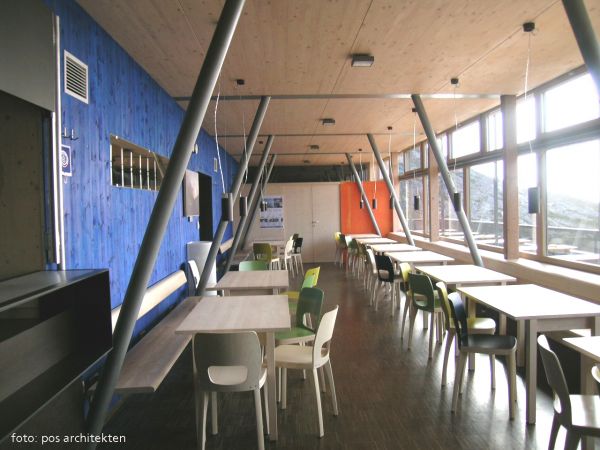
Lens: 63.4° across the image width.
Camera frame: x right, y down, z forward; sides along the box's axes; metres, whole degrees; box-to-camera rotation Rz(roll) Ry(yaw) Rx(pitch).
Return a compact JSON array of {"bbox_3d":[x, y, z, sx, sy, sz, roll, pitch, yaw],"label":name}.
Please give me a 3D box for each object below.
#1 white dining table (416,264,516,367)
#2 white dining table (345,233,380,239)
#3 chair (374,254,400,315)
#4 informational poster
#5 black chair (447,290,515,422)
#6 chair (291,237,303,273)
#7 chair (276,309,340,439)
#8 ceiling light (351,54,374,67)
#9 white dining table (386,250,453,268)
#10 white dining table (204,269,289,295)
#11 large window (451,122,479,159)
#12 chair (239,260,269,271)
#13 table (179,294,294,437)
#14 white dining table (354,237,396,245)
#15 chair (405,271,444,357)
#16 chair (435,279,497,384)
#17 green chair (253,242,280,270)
[{"bbox_3d":[1.822,0.920,5.514,0.780,0.745,1.210,-1,2,-2],"label":"white dining table"},{"bbox_3d":[1.595,0.660,12.181,0.780,0.745,1.210,-1,2,-2],"label":"white dining table"},{"bbox_3d":[1.322,0.806,6.699,0.450,0.790,0.405,-2,2,-27],"label":"chair"},{"bbox_3d":[-0.716,-0.323,12.429,0.584,0.850,0.030,-1,2,-2],"label":"informational poster"},{"bbox_3d":[1.319,0.927,3.513,0.450,0.790,0.405,0,2,20],"label":"black chair"},{"bbox_3d":[-0.160,0.710,10.586,0.500,0.830,0.440,-2,2,-23],"label":"chair"},{"bbox_3d":[0.006,0.960,3.322,0.450,0.790,0.405,0,2,20],"label":"chair"},{"bbox_3d":[0.546,-1.421,4.214,0.171,0.051,0.163,-1,2,-2],"label":"ceiling light"},{"bbox_3d":[1.759,0.847,7.376,0.780,0.745,1.210,-1,2,-2],"label":"white dining table"},{"bbox_3d":[-0.534,0.962,5.436,0.780,0.745,1.210,-1,2,-2],"label":"white dining table"},{"bbox_3d":[2.596,-1.315,7.668,0.070,0.453,1.257,-1,2,-2],"label":"large window"},{"bbox_3d":[-0.574,0.892,6.144,0.440,0.830,0.500,-1,2,-2],"label":"chair"},{"bbox_3d":[-0.428,0.986,3.529,0.714,0.740,1.115,-1,2,-2],"label":"table"},{"bbox_3d":[1.646,0.718,10.684,0.780,0.745,1.210,-1,2,-2],"label":"white dining table"},{"bbox_3d":[1.391,0.905,5.009,0.500,0.830,0.440,-2,2,-25],"label":"chair"},{"bbox_3d":[1.367,0.905,4.047,0.450,0.790,0.405,-1,2,16],"label":"chair"},{"bbox_3d":[-0.612,0.745,9.372,0.405,0.790,0.450,0,2,25],"label":"green chair"}]

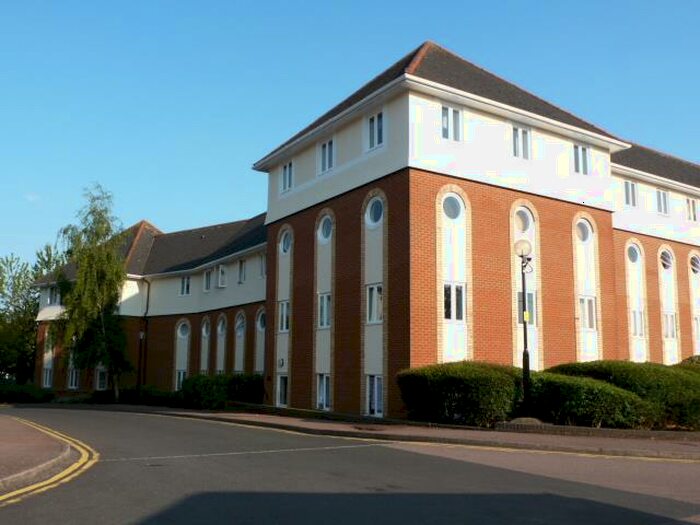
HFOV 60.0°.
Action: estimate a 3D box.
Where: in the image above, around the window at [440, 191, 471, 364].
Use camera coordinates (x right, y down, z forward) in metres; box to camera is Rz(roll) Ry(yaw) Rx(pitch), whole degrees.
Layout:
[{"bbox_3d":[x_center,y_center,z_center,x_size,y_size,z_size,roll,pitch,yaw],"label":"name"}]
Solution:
[{"bbox_3d":[2.946,0.706,17.264,1.186,5.728,0.200,6,-11,-32],"label":"window"}]

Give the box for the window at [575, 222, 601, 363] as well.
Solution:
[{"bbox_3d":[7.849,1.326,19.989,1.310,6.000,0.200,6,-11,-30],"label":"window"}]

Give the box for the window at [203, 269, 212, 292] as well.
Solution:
[{"bbox_3d":[-7.910,1.064,33.901,0.150,1.256,1.080,7,-11,-32],"label":"window"}]

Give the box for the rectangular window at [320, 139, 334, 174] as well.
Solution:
[{"bbox_3d":[-0.766,-3.631,20.842,0.120,1.200,0.920,7,-12,-33],"label":"rectangular window"}]

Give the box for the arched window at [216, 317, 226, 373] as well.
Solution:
[{"bbox_3d":[-6.535,4.449,31.160,0.200,3.462,1.300,7,-11,-32],"label":"arched window"}]

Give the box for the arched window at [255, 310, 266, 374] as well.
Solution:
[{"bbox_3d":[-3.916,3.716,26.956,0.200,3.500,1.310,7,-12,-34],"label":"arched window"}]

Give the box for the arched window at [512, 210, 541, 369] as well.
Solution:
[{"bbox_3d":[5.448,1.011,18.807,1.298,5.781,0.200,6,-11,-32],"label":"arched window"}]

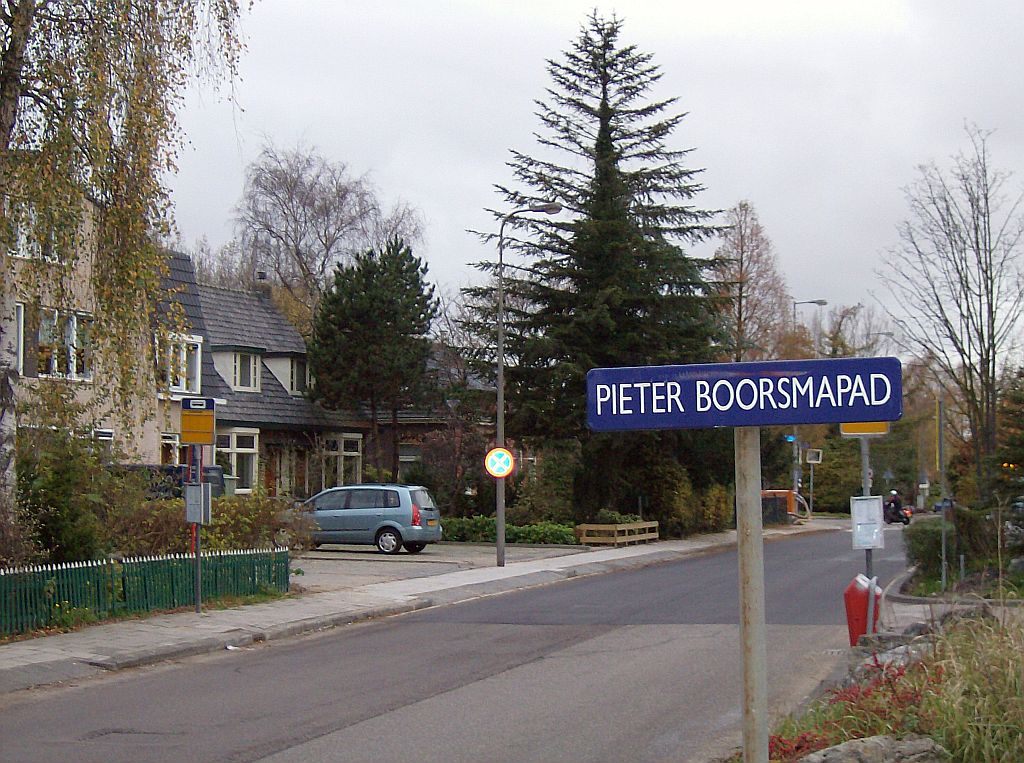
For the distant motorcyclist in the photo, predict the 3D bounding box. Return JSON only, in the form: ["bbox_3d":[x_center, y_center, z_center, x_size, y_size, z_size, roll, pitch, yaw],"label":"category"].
[{"bbox_3d":[15.207,4.974,83.000,2.000,1.450,0.800,-2,-3,30],"label":"distant motorcyclist"}]

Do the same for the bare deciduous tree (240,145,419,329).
[{"bbox_3d":[-6.890,-1.748,78.000,7.000,14.400,7.000,0,-3,0],"label":"bare deciduous tree"}]

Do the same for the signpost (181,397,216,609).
[{"bbox_3d":[-4.097,1.599,27.000,0.440,2.830,0.250,-1,-3,12],"label":"signpost"}]

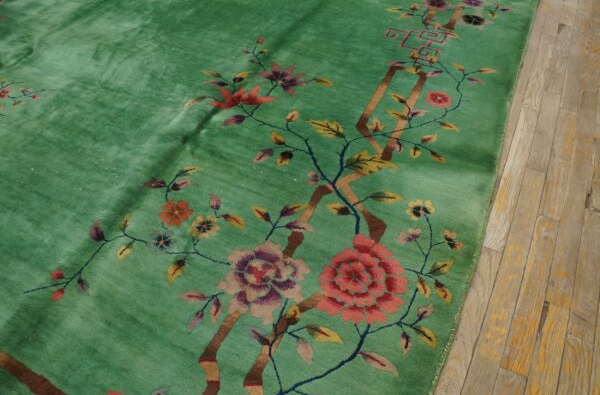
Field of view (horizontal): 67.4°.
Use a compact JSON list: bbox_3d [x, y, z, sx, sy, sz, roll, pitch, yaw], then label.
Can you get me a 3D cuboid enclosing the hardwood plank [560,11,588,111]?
[{"bbox_3d":[1.181,-0.606,1.932,0.059,0.020,0.878,16,50,21],"label":"hardwood plank"}]

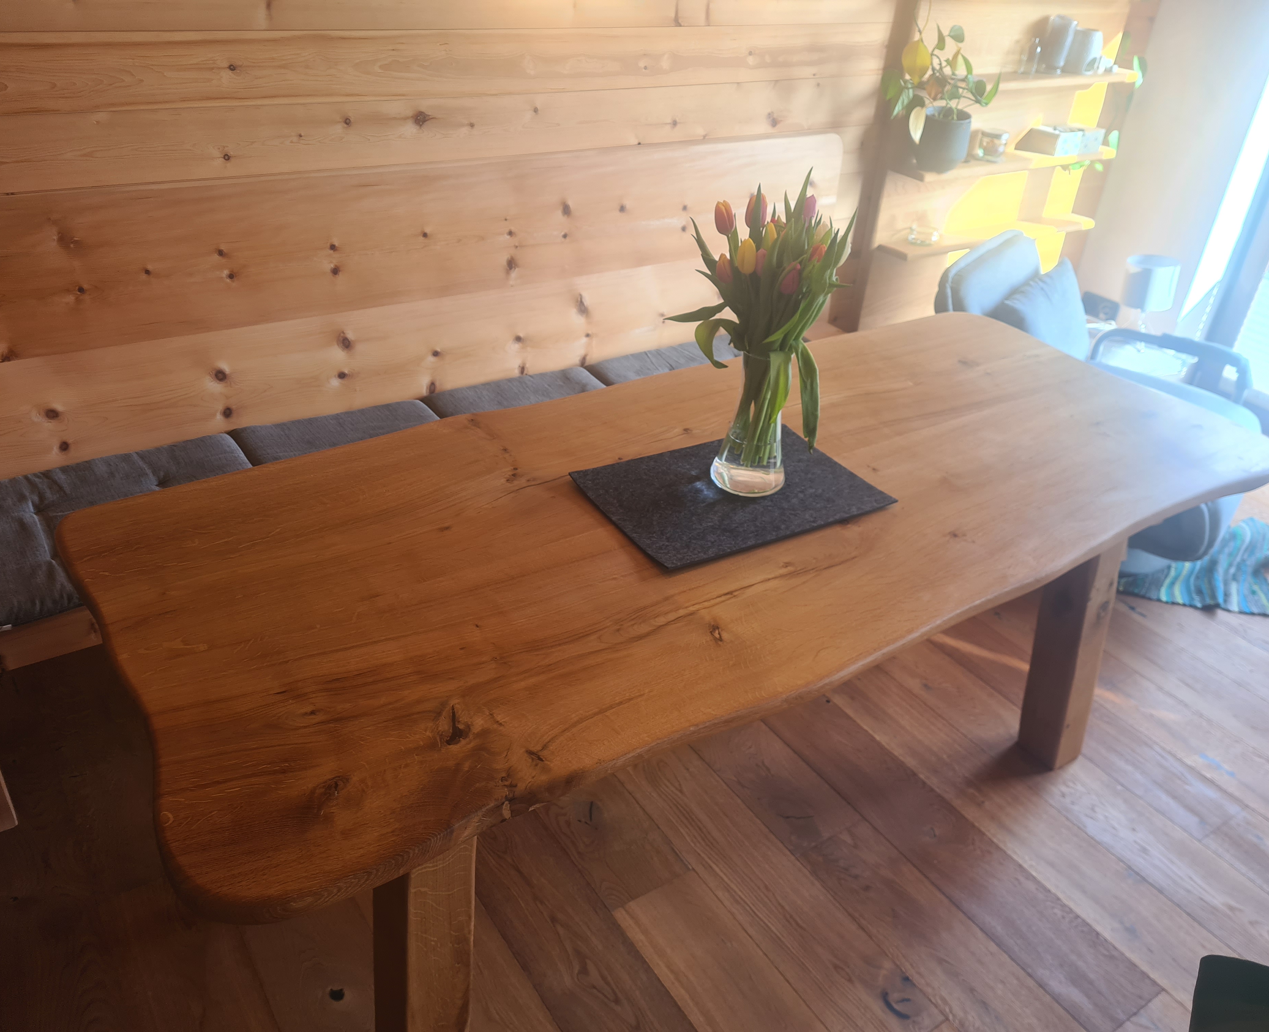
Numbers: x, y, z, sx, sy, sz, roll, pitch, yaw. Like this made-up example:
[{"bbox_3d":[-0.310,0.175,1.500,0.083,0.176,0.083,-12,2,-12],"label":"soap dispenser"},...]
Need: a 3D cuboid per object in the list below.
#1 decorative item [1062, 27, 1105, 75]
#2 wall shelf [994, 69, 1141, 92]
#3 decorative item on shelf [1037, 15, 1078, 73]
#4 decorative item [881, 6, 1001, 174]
[{"bbox_3d":[1.411,-1.461,3.253,0.085,0.125,0.085,-16,37,-30],"label":"decorative item"},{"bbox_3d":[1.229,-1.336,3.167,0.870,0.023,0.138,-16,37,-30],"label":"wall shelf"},{"bbox_3d":[1.302,-1.445,3.184,0.088,0.154,0.088,-16,37,-30],"label":"decorative item on shelf"},{"bbox_3d":[0.852,-1.168,2.875,0.340,0.430,0.250,-16,37,-30],"label":"decorative item"}]

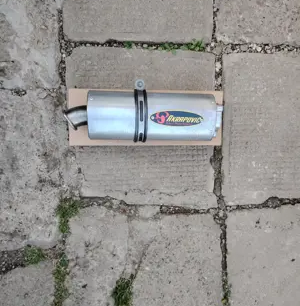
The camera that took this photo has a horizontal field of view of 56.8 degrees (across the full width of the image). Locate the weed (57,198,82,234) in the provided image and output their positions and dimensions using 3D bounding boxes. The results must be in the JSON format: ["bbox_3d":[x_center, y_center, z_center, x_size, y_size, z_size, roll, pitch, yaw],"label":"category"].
[{"bbox_3d":[-0.266,0.207,0.904,0.078,0.030,0.124,0,88,0],"label":"weed"}]

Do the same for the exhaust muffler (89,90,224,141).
[{"bbox_3d":[0.014,-0.107,0.795,0.390,0.106,0.150,1,88,0],"label":"exhaust muffler"}]

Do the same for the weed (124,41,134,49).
[{"bbox_3d":[-0.069,-0.362,0.933,0.034,0.020,0.027,0,88,0],"label":"weed"}]

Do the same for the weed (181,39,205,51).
[{"bbox_3d":[0.142,-0.359,0.927,0.080,0.030,0.040,0,88,0],"label":"weed"}]

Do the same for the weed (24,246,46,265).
[{"bbox_3d":[-0.372,0.333,0.900,0.071,0.028,0.065,0,88,0],"label":"weed"}]

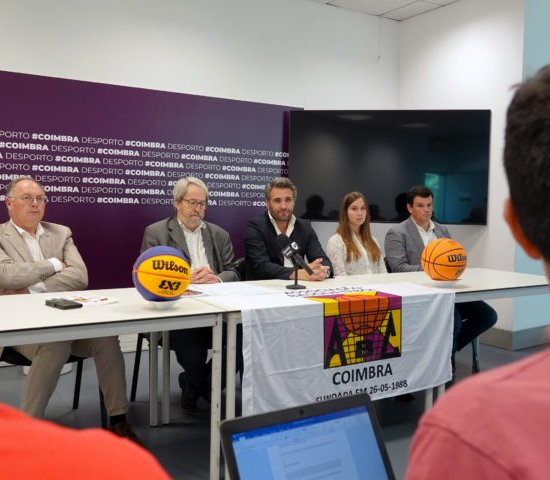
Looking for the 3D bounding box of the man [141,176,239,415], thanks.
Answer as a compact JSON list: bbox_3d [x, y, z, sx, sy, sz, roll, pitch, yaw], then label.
[{"bbox_3d":[-0.492,0.297,3.280,0.600,1.300,0.700,-1,4,-34],"label":"man"}]

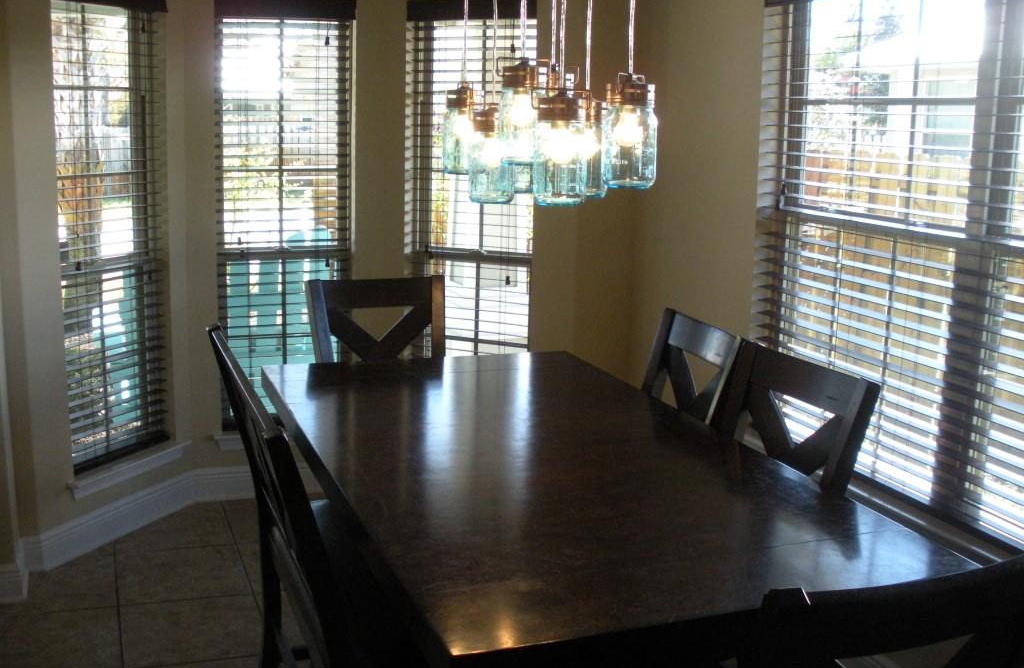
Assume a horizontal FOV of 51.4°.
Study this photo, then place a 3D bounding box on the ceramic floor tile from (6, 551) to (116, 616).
[{"bbox_3d":[-1.610,0.902,3.735,0.420,0.010,0.455,-3,11,-21],"label":"ceramic floor tile"}]

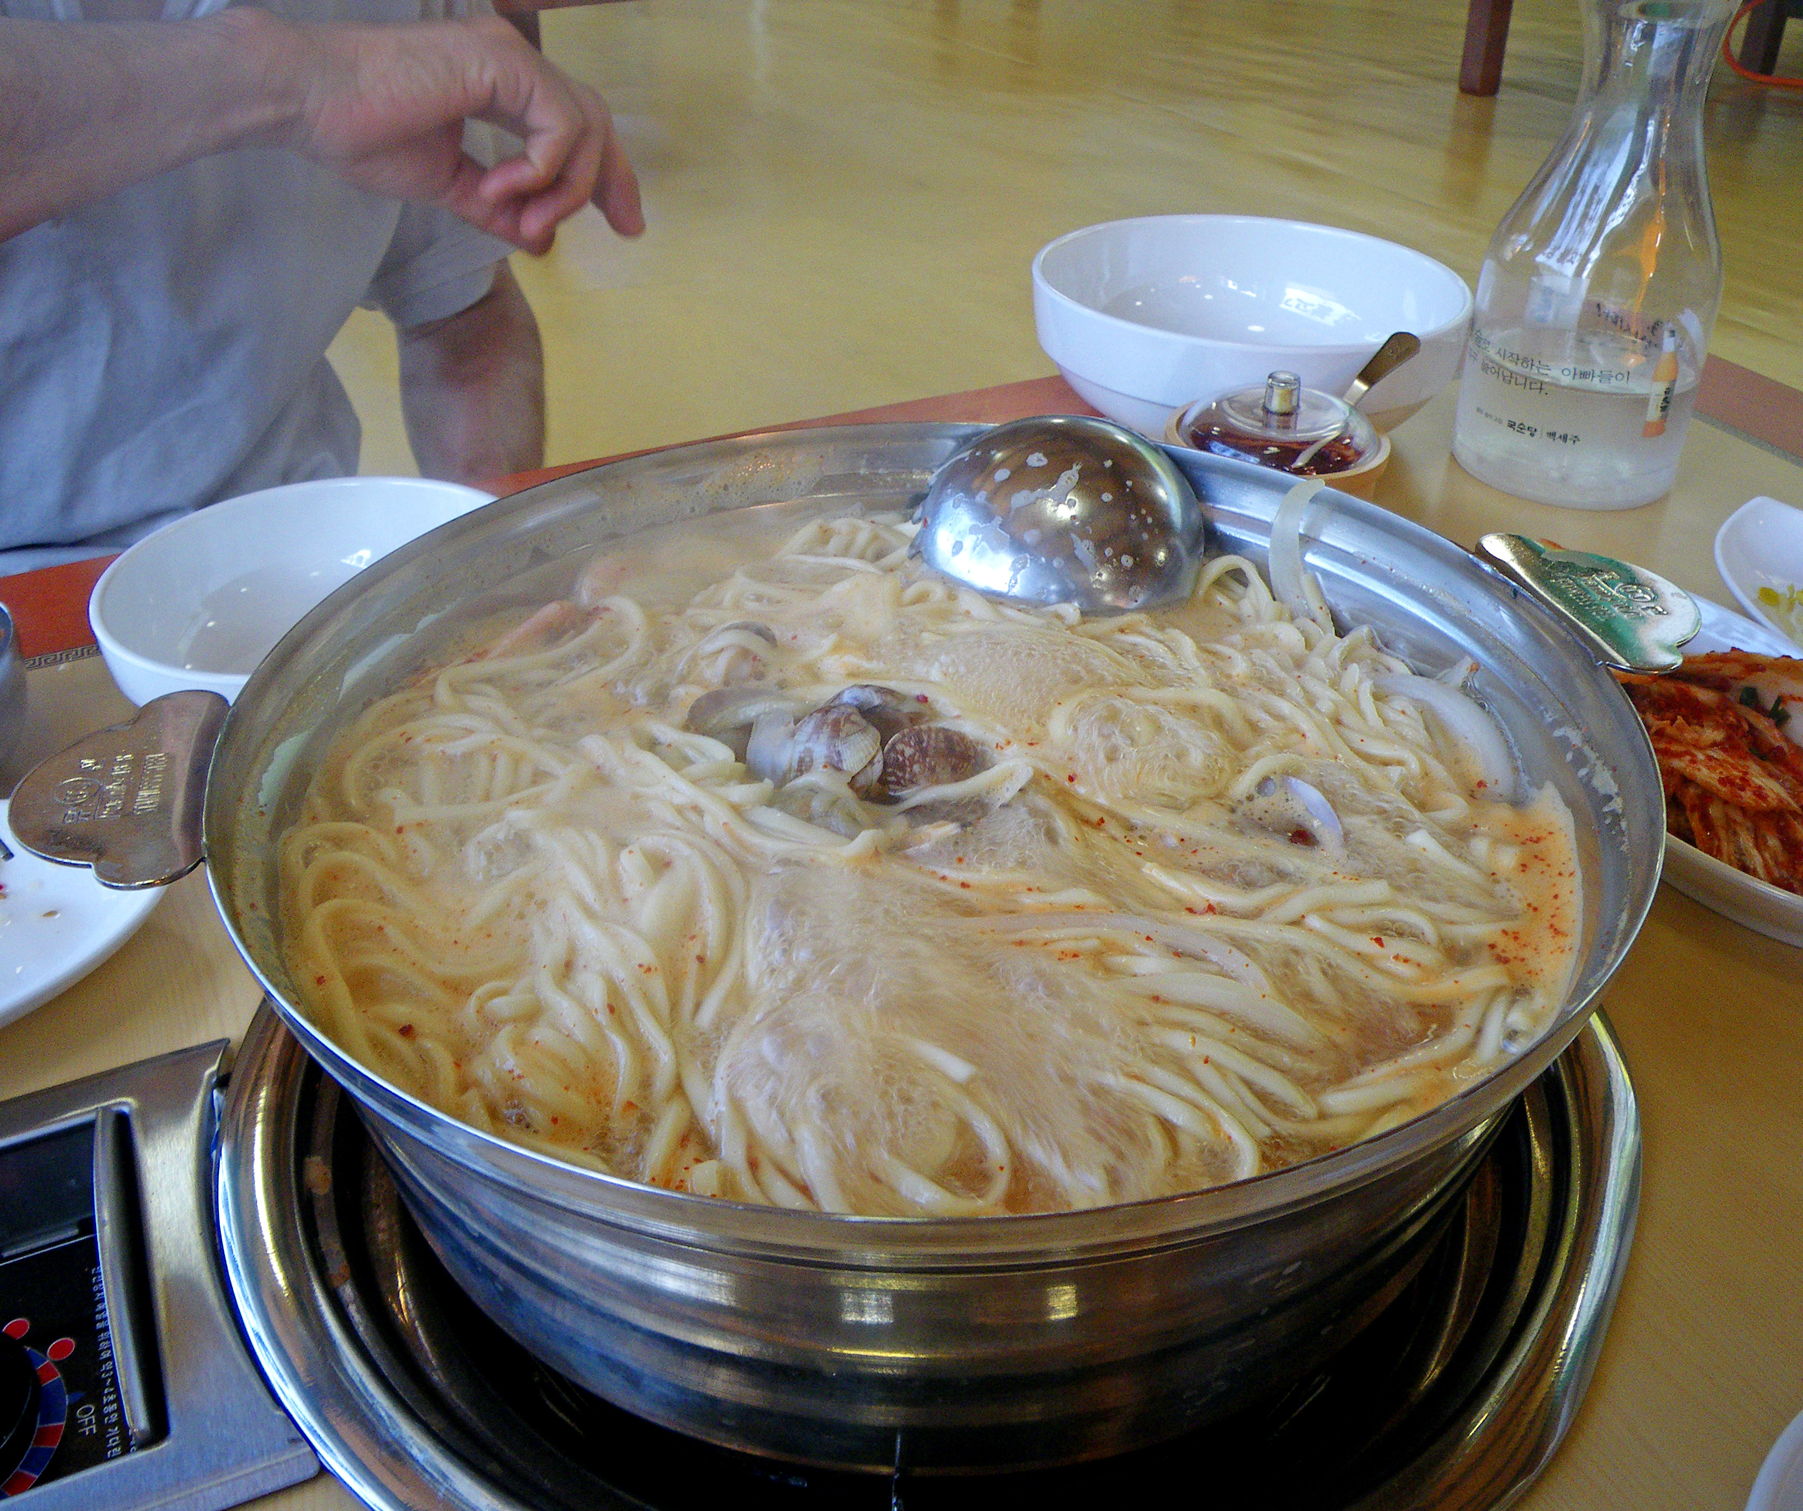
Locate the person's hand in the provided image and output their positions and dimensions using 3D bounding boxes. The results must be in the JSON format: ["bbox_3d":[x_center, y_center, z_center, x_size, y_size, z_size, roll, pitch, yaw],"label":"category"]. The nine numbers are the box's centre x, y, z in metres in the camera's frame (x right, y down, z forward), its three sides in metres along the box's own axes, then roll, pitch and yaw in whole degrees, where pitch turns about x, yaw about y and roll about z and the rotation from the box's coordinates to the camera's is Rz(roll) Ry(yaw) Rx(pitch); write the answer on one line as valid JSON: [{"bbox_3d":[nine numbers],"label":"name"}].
[{"bbox_3d":[-0.183,-0.259,0.680,0.150,0.098,0.088,0,33,0],"label":"person's hand"}]

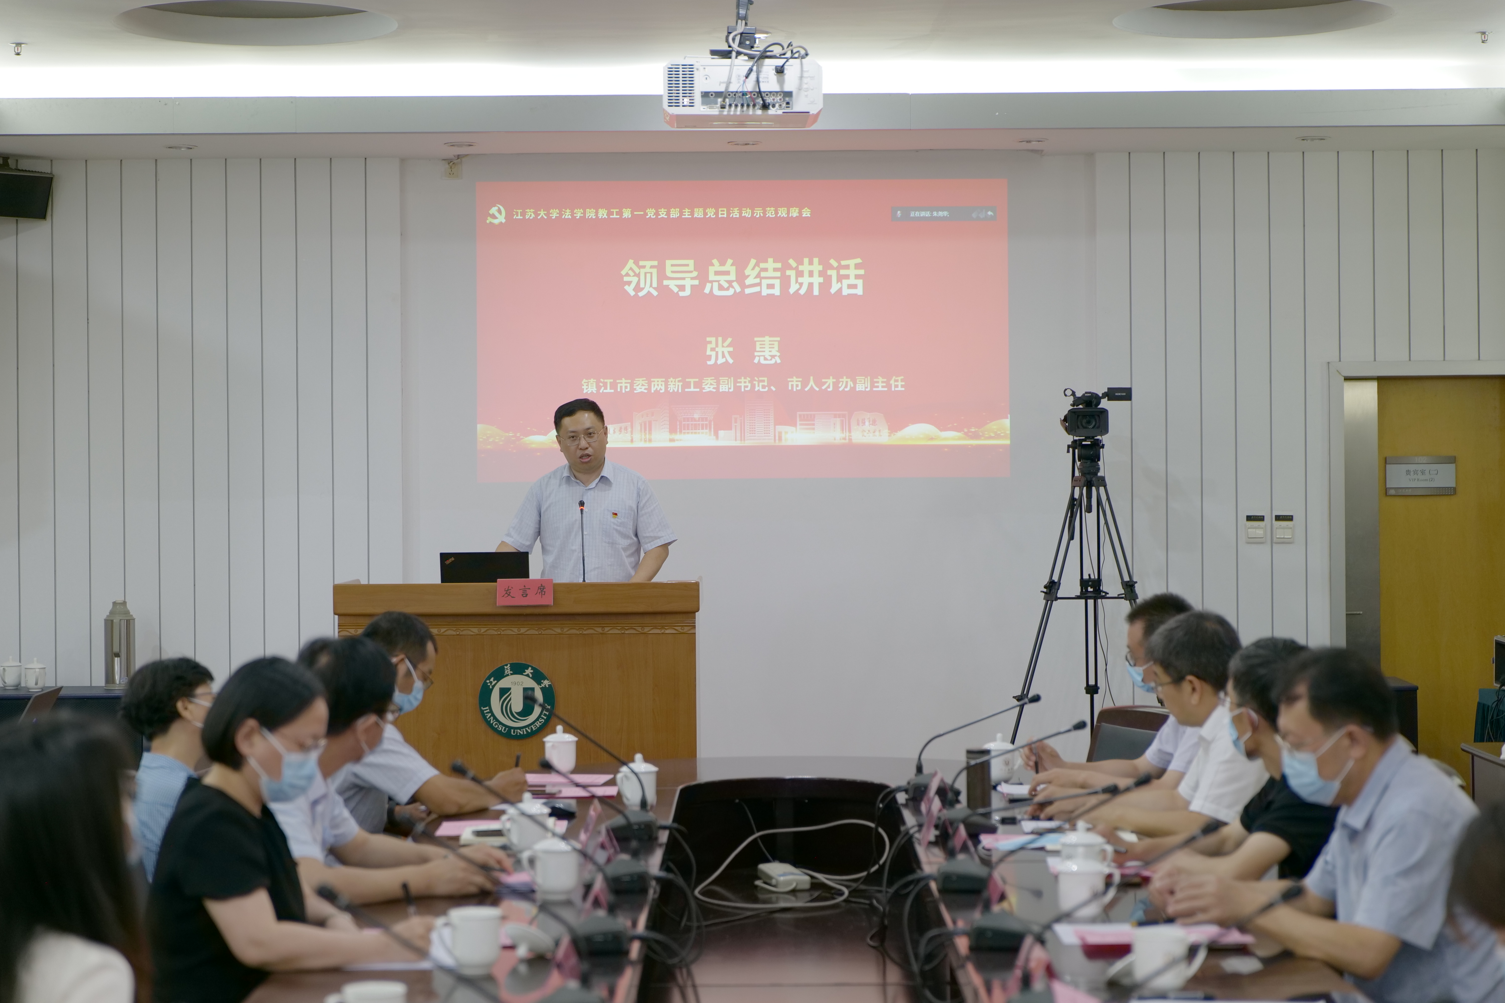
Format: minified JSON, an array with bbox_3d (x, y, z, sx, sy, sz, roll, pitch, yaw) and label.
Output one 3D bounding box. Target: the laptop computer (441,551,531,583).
[{"bbox_3d":[-0.927,0.275,10.271,0.308,0.205,0.260,0,0,0],"label":"laptop computer"}]

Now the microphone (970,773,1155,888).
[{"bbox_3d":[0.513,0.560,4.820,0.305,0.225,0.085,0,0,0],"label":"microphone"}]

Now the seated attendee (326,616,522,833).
[{"bbox_3d":[-0.890,0.873,7.200,0.700,1.210,0.530,0,0,-3],"label":"seated attendee"}]

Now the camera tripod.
[{"bbox_3d":[1.297,0.602,11.531,0.920,1.728,0.800,0,0,0],"label":"camera tripod"}]

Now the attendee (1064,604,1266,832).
[{"bbox_3d":[0.962,0.860,6.502,0.670,1.238,0.520,0,0,5],"label":"attendee"}]

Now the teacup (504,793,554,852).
[{"bbox_3d":[-0.473,0.666,6.080,0.113,0.125,0.095,0,0,-30],"label":"teacup"}]

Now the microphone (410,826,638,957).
[{"bbox_3d":[-0.354,0.590,4.350,0.335,0.235,0.100,0,0,0],"label":"microphone"}]

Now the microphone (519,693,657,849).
[{"bbox_3d":[-0.356,0.578,6.451,0.307,0.325,0.140,0,0,0],"label":"microphone"}]

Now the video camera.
[{"bbox_3d":[1.295,-0.335,11.000,0.265,0.190,0.370,0,0,6],"label":"video camera"}]

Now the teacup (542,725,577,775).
[{"bbox_3d":[-0.521,0.667,7.870,0.095,0.127,0.110,0,0,25],"label":"teacup"}]

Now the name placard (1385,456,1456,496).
[{"bbox_3d":[2.880,-0.109,12.590,0.301,0.169,0.020,0,0,0],"label":"name placard"}]

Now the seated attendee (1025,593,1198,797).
[{"bbox_3d":[1.027,0.851,7.252,0.680,1.252,0.520,0,0,5],"label":"seated attendee"}]

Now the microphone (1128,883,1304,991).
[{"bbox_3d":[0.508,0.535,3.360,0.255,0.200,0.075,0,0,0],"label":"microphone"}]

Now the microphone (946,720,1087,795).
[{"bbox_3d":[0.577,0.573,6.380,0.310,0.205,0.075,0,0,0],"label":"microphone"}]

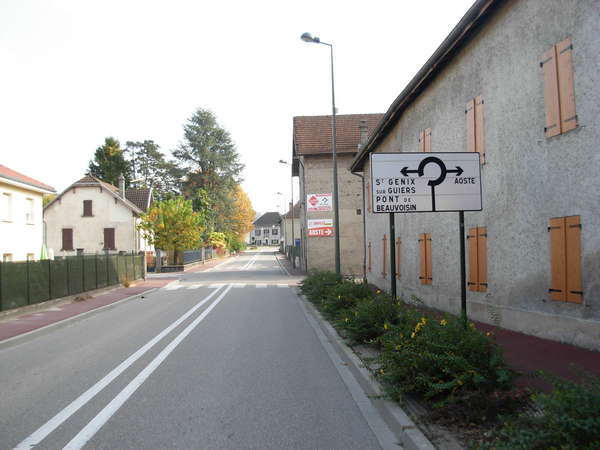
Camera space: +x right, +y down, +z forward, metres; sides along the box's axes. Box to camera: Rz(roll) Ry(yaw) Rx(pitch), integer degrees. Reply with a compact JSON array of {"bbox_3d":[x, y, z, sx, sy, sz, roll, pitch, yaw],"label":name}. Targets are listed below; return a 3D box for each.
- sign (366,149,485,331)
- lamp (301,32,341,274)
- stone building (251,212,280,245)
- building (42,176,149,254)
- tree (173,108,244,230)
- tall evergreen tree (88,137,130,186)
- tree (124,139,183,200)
[{"bbox_3d":[2.195,0.330,11.163,1.918,3.116,0.120,-1,-2,-8],"label":"sign"},{"bbox_3d":[0.641,-1.998,21.576,1.120,8.571,0.350,-1,-2,-3],"label":"lamp"},{"bbox_3d":[-8.593,1.409,180.178,10.500,9.398,9.500,-2,-2,11],"label":"stone building"},{"bbox_3d":[-17.341,0.008,56.583,8.400,7.773,9.500,-1,-2,-3],"label":"building"},{"bbox_3d":[-12.580,-5.633,92.320,10.200,21.117,10.200,-1,-2,-3],"label":"tree"},{"bbox_3d":[-22.349,-2.822,78.213,6.000,14.980,6.000,-1,-2,-3],"label":"tall evergreen tree"},{"bbox_3d":[-19.463,-3.072,88.232,7.600,16.042,7.600,-1,-2,-3],"label":"tree"}]

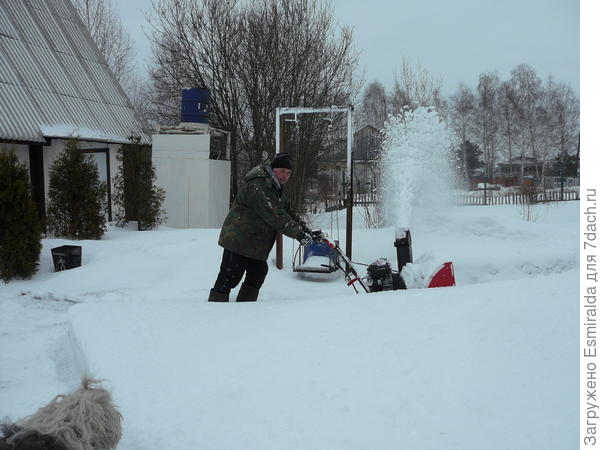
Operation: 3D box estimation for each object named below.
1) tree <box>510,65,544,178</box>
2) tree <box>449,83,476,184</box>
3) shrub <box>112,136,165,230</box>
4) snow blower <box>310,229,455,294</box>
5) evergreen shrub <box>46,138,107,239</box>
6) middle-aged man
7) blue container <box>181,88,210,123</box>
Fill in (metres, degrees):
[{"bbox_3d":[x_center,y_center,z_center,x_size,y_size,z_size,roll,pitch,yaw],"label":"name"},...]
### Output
[{"bbox_3d":[21.653,-9.512,58.000,3.500,11.800,3.500,1,4,0],"label":"tree"},{"bbox_3d":[14.731,-8.159,55.000,2.700,9.600,2.700,1,4,0],"label":"tree"},{"bbox_3d":[-3.035,-0.733,11.400,0.950,1.820,0.950,1,4,0],"label":"shrub"},{"bbox_3d":[0.716,0.467,5.400,1.270,0.900,0.600,2,4,16],"label":"snow blower"},{"bbox_3d":[-3.610,-0.533,9.800,0.950,1.750,0.950,1,4,0],"label":"evergreen shrub"},{"bbox_3d":[-0.380,0.142,5.550,0.920,1.600,0.620,2,4,16],"label":"middle-aged man"},{"bbox_3d":[-2.101,-2.393,12.200,0.580,0.710,0.580,1,4,0],"label":"blue container"}]

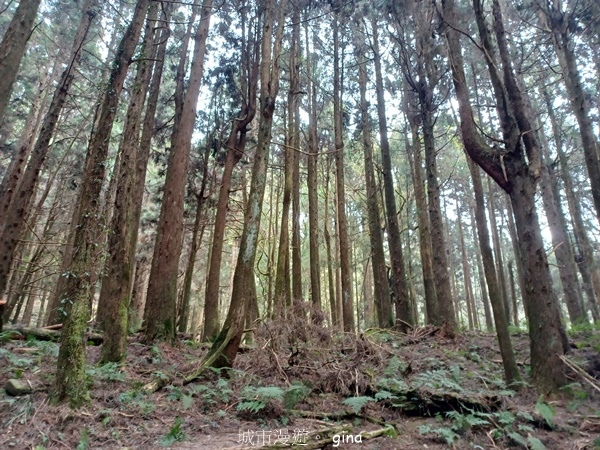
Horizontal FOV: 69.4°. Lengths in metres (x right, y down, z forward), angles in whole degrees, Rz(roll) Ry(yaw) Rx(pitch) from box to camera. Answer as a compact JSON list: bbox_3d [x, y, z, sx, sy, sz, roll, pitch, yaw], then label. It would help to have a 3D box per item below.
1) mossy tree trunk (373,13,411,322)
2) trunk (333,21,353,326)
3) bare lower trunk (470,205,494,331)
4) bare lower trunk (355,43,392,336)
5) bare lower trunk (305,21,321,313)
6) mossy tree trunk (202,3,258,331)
[{"bbox_3d":[2.827,-2.316,13.896,0.450,11.090,0.450,-5,-20,12],"label":"mossy tree trunk"},{"bbox_3d":[1.580,-2.780,16.264,0.400,13.240,0.400,-2,-20,6],"label":"trunk"},{"bbox_3d":[9.711,2.077,23.175,0.400,6.870,0.400,-8,-22,22],"label":"bare lower trunk"},{"bbox_3d":[2.337,-1.938,13.956,0.450,10.270,0.450,-5,-20,10],"label":"bare lower trunk"},{"bbox_3d":[0.589,-3.176,18.426,0.400,14.190,0.400,-2,-20,2],"label":"bare lower trunk"},{"bbox_3d":[-1.816,-2.137,12.422,1.000,10.700,0.600,0,-20,0],"label":"mossy tree trunk"}]

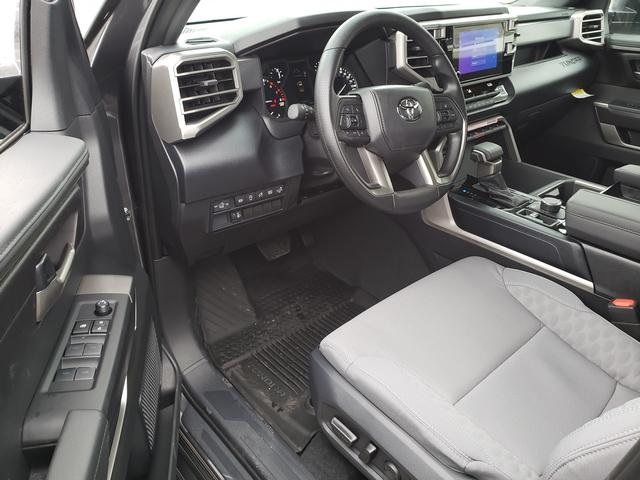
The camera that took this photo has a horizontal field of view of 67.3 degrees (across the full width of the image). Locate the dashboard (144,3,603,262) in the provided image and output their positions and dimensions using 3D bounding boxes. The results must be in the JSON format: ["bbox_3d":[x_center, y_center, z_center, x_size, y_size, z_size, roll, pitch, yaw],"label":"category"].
[{"bbox_3d":[0.262,-0.402,1.370,1.556,0.492,0.433,-22,35,-33],"label":"dashboard"}]

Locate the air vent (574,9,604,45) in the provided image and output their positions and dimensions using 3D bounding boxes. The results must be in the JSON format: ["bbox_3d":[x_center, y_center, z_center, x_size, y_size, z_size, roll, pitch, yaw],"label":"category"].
[{"bbox_3d":[0.879,-0.696,1.601,0.138,0.133,0.064,-22,35,-33],"label":"air vent"}]

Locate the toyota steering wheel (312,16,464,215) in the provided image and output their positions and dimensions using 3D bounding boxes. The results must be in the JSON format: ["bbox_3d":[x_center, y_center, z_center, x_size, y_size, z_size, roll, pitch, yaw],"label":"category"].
[{"bbox_3d":[0.132,-0.237,0.932,0.379,0.379,0.113,-22,12,-33],"label":"toyota steering wheel"}]

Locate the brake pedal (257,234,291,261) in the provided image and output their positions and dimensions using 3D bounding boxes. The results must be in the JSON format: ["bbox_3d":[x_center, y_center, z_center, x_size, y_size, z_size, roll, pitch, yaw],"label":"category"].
[{"bbox_3d":[-0.133,0.012,1.412,0.099,0.084,0.049,-22,0,-33],"label":"brake pedal"}]

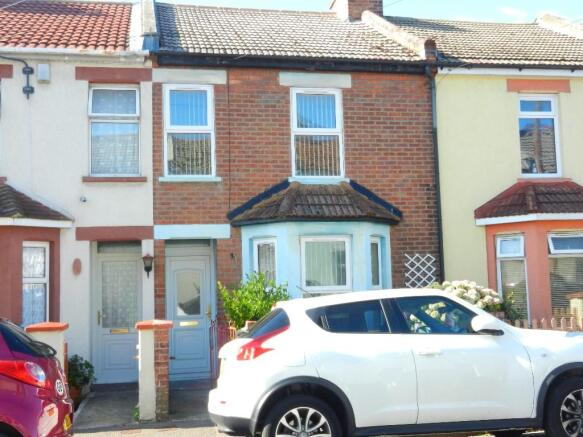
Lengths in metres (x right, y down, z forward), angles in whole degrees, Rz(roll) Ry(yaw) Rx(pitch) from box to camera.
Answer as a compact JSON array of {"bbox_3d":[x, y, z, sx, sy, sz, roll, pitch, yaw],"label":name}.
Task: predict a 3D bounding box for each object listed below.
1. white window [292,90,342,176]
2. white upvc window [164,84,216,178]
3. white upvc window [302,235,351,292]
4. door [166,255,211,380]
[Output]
[{"bbox_3d":[0.441,-1.423,10.844,0.770,1.436,0.080,-1,-5,-11],"label":"white window"},{"bbox_3d":[-1.641,-1.407,10.316,0.822,1.539,0.100,-1,-5,-11],"label":"white upvc window"},{"bbox_3d":[0.541,0.705,9.837,0.788,0.858,0.080,-1,-5,-10],"label":"white upvc window"},{"bbox_3d":[-1.617,1.560,10.097,0.680,1.935,0.090,-1,-5,-11],"label":"door"}]

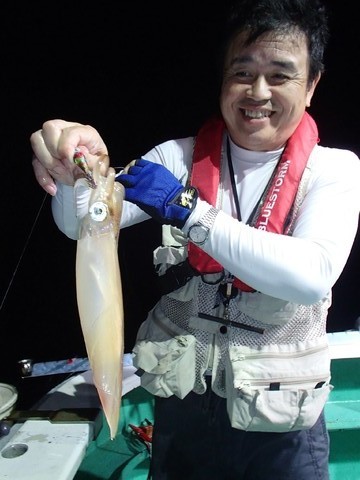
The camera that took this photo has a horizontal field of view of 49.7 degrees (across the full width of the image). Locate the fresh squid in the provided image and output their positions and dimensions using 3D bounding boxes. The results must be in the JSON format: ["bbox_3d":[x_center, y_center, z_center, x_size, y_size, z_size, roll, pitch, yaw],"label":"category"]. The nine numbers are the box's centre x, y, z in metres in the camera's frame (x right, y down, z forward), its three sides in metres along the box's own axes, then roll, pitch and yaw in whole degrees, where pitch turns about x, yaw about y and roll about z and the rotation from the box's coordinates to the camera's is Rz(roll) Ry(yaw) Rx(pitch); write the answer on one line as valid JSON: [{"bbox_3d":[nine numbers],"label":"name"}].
[{"bbox_3d":[-0.111,0.080,0.545,0.065,0.400,0.060,-3,7,-9],"label":"fresh squid"}]

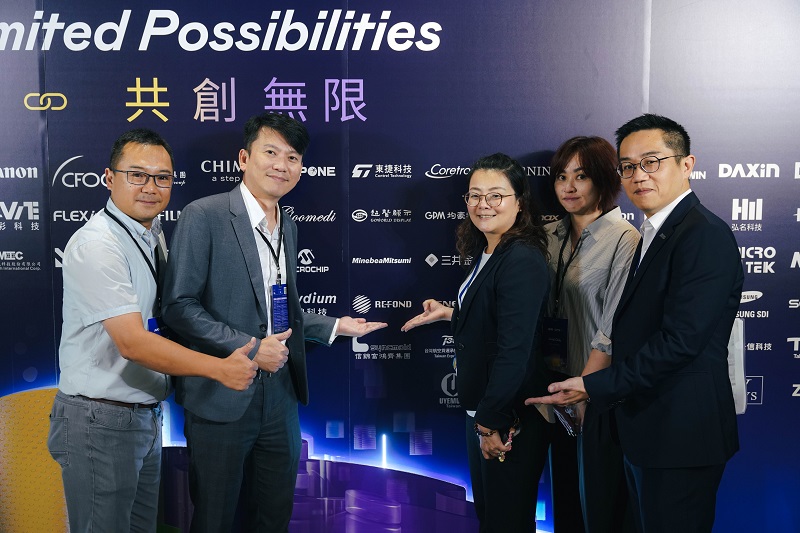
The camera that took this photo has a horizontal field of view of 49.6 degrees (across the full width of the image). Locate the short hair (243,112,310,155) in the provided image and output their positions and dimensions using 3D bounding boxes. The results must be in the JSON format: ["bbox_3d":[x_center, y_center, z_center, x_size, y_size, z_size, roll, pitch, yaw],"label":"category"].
[{"bbox_3d":[-0.346,-0.359,2.430,0.180,0.145,0.205,10,-1,-32],"label":"short hair"}]

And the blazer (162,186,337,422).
[{"bbox_3d":[-0.415,0.108,2.470,0.380,0.680,0.550,5,3,44],"label":"blazer"}]

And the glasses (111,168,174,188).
[{"bbox_3d":[-0.671,-0.230,2.250,0.142,0.043,0.140,2,6,-38],"label":"glasses"}]

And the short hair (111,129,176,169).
[{"bbox_3d":[-0.683,-0.300,2.280,0.170,0.130,0.190,2,6,-38],"label":"short hair"}]

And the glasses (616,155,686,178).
[{"bbox_3d":[0.621,-0.247,2.140,0.140,0.047,0.142,-9,1,-42],"label":"glasses"}]

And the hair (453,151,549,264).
[{"bbox_3d":[0.302,-0.174,2.550,0.260,0.325,0.250,3,6,32],"label":"hair"}]

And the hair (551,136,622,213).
[{"bbox_3d":[0.560,-0.273,2.600,0.200,0.235,0.220,4,6,36],"label":"hair"}]

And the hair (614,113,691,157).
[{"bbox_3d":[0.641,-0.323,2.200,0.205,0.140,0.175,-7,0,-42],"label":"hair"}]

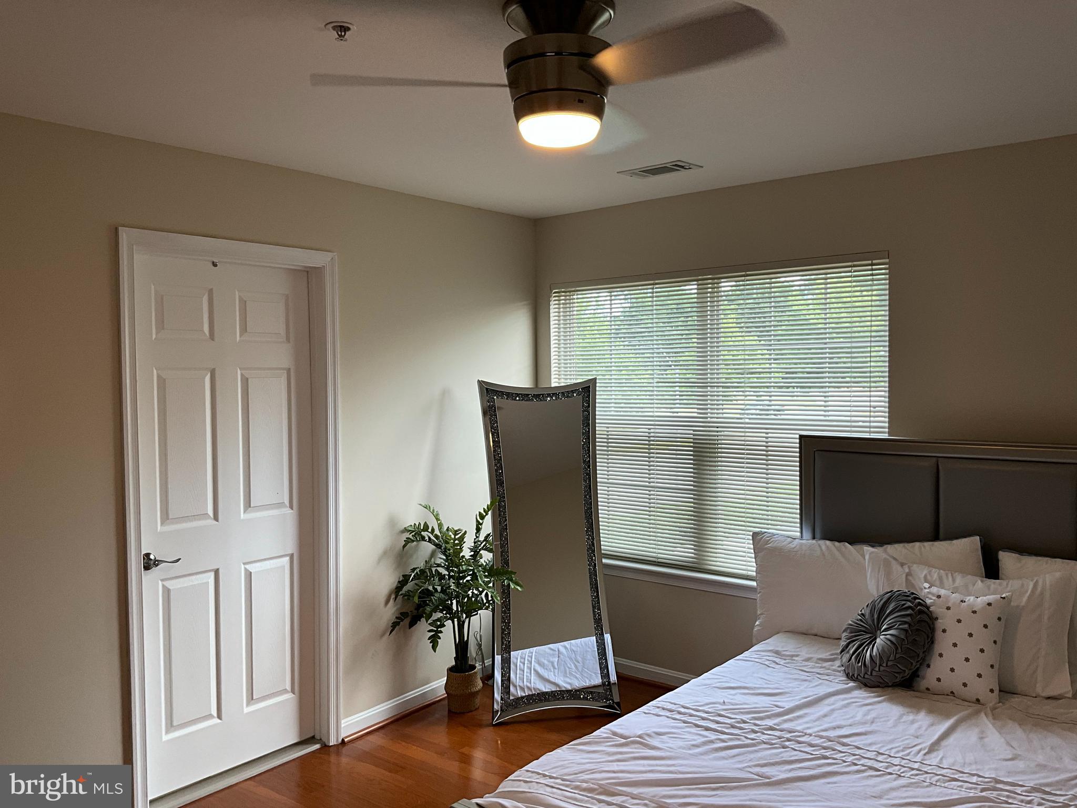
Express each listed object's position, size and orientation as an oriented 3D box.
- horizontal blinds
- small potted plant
[{"bbox_3d":[0.778,0.095,4.314,1.775,1.427,0.060,1,2,40],"label":"horizontal blinds"},{"bbox_3d":[-0.338,0.953,4.183,0.460,1.000,0.620,1,2,40],"label":"small potted plant"}]

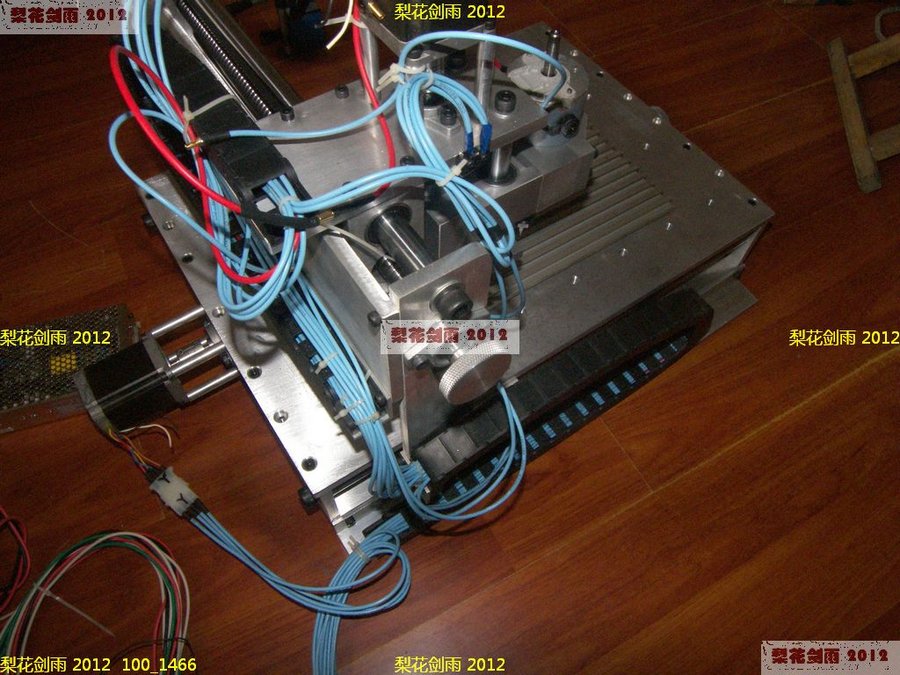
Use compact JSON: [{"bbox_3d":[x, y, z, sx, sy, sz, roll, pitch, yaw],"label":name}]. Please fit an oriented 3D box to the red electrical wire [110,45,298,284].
[{"bbox_3d":[-0.135,-0.101,0.368,0.062,0.115,0.128,-29,63,-18],"label":"red electrical wire"}]

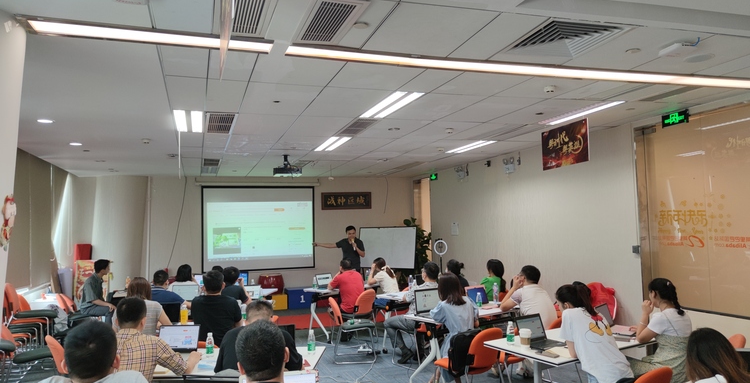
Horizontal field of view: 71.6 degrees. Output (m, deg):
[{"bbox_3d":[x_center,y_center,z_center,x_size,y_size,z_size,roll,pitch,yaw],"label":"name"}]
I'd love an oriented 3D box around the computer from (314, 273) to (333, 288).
[{"bbox_3d":[-0.780,1.509,8.718,0.320,0.210,0.280,1,-5,-40],"label":"computer"}]

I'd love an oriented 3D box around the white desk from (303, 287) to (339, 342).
[{"bbox_3d":[-0.478,1.971,8.735,1.300,0.740,0.620,1,-5,-40],"label":"white desk"}]

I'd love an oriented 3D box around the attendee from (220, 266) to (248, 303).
[{"bbox_3d":[-1.667,1.553,6.198,0.500,1.325,0.780,-1,-4,0],"label":"attendee"}]

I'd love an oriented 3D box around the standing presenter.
[{"bbox_3d":[-0.672,1.565,10.244,1.000,1.767,0.420,-1,-4,0],"label":"standing presenter"}]

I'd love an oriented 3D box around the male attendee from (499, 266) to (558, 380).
[{"bbox_3d":[1.575,1.357,5.133,0.520,1.230,0.820,1,-4,-31],"label":"male attendee"}]

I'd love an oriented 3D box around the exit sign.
[{"bbox_3d":[3.233,-0.776,5.594,0.030,0.141,0.335,-1,-4,-19],"label":"exit sign"}]

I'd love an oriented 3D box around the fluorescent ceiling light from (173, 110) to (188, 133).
[{"bbox_3d":[-2.021,-0.732,5.433,0.110,0.050,1.150,-1,-4,-19],"label":"fluorescent ceiling light"}]

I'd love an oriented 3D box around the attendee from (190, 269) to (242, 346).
[{"bbox_3d":[-1.516,1.451,5.046,0.520,1.375,0.780,-1,-4,0],"label":"attendee"}]

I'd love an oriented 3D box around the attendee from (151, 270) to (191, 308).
[{"bbox_3d":[-2.578,1.612,6.400,0.520,1.300,0.750,-2,-4,-3],"label":"attendee"}]

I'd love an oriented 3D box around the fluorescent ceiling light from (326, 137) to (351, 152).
[{"bbox_3d":[-0.514,-0.654,7.201,0.110,0.050,1.200,-1,-4,-19],"label":"fluorescent ceiling light"}]

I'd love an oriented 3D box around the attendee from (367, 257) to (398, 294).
[{"bbox_3d":[0.138,1.584,7.775,0.500,1.210,0.820,1,-5,-36],"label":"attendee"}]

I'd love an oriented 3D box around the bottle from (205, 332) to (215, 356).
[{"bbox_3d":[-1.260,1.166,3.957,0.062,0.188,0.062,-1,-4,-19],"label":"bottle"}]

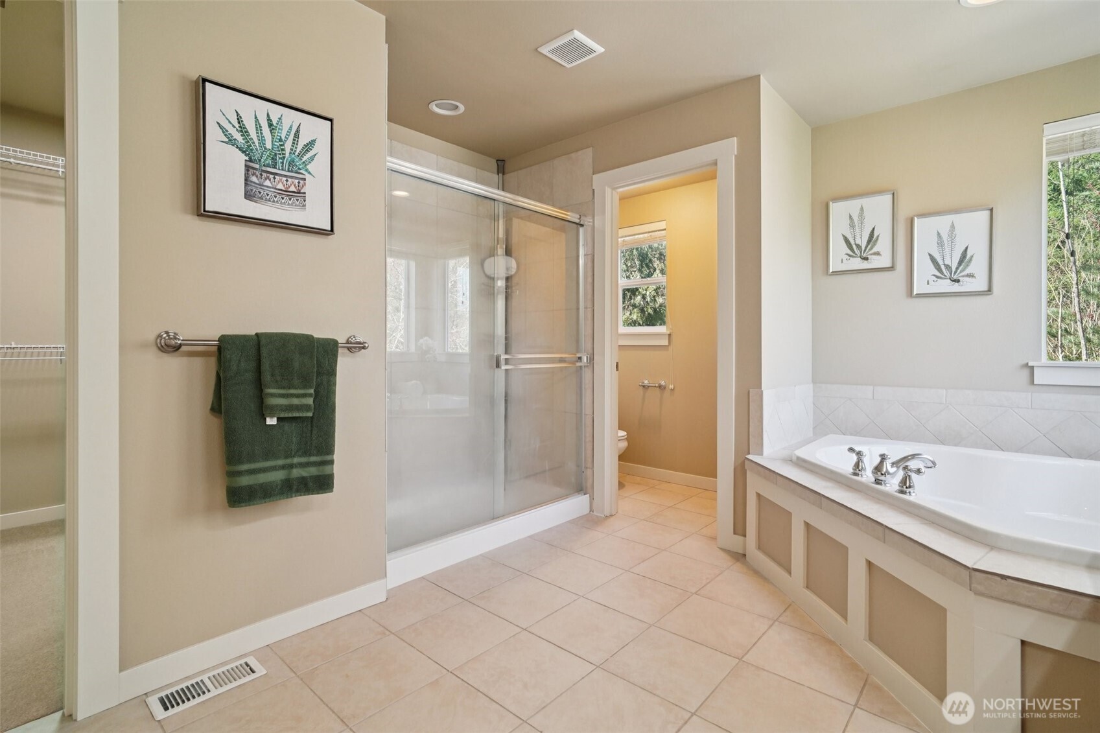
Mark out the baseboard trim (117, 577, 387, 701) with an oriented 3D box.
[{"bbox_3d":[-0.998,0.953,1.778,0.015,0.092,0.862,0,1,42],"label":"baseboard trim"}]

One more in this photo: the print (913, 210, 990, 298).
[{"bbox_3d":[2.163,-0.603,2.636,0.338,0.450,0.022,0,1,42],"label":"print"}]

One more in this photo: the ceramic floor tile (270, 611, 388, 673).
[{"bbox_3d":[-0.813,1.026,1.827,0.240,0.010,0.336,0,0,42],"label":"ceramic floor tile"}]

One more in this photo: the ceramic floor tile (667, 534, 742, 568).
[{"bbox_3d":[0.837,0.972,2.581,0.328,0.010,0.335,0,0,42],"label":"ceramic floor tile"}]

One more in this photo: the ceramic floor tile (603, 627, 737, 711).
[{"bbox_3d":[0.415,1.030,1.684,0.336,0.010,0.336,0,0,42],"label":"ceramic floor tile"}]

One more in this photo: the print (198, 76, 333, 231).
[{"bbox_3d":[-0.992,-0.718,1.736,0.042,0.430,0.425,0,0,42],"label":"print"}]

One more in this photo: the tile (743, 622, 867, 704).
[{"bbox_3d":[0.867,0.972,1.625,0.328,0.010,0.335,0,0,42],"label":"tile"}]

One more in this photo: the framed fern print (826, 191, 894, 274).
[{"bbox_3d":[1.898,-0.808,2.980,0.347,0.447,0.022,0,0,42],"label":"framed fern print"}]

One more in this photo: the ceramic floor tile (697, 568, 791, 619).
[{"bbox_3d":[0.852,0.972,2.099,0.328,0.010,0.335,0,0,42],"label":"ceramic floor tile"}]

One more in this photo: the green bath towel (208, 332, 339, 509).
[{"bbox_3d":[-0.961,0.184,1.741,0.085,0.578,0.405,0,1,42],"label":"green bath towel"}]

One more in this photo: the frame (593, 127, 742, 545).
[{"bbox_3d":[0.677,-0.125,2.937,0.910,2.184,0.150,0,0,40],"label":"frame"}]

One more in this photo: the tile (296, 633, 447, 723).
[{"bbox_3d":[-0.571,1.004,1.592,0.338,0.010,0.338,0,1,42],"label":"tile"}]

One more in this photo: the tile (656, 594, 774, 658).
[{"bbox_3d":[0.639,1.000,1.896,0.338,0.010,0.338,0,1,42],"label":"tile"}]

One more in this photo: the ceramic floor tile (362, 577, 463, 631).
[{"bbox_3d":[-0.577,0.972,2.009,0.328,0.010,0.335,0,0,42],"label":"ceramic floor tile"}]

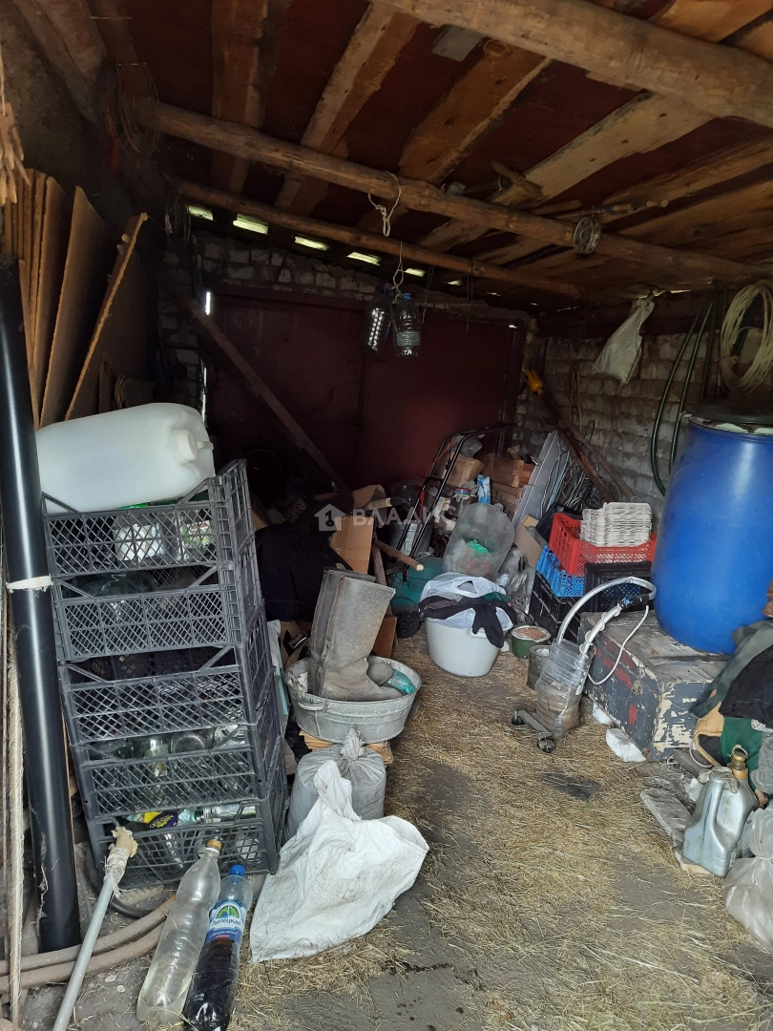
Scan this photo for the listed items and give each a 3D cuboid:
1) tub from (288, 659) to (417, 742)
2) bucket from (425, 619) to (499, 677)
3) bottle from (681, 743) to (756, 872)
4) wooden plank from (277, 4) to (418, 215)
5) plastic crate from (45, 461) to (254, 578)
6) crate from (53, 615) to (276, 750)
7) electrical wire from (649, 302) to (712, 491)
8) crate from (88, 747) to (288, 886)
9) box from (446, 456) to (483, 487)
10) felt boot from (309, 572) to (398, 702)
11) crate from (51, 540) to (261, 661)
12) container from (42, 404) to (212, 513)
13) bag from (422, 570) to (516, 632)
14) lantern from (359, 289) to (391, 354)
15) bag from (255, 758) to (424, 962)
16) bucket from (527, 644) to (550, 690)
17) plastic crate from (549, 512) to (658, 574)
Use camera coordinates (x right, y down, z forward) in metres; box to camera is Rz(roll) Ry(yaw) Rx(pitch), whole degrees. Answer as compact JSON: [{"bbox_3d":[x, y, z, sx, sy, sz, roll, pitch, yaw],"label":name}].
[{"bbox_3d":[-0.114,0.609,2.345,0.445,0.160,0.430,5,11,-1],"label":"tub"},{"bbox_3d":[0.372,0.602,3.300,0.375,0.220,0.360,5,11,0],"label":"bucket"},{"bbox_3d":[0.917,0.777,1.948,0.115,0.295,0.210,13,17,41],"label":"bottle"},{"bbox_3d":[-0.265,-1.425,2.850,0.140,0.040,2.750,9,13,-14],"label":"wooden plank"},{"bbox_3d":[-0.531,0.001,1.628,0.400,0.193,0.306,-5,11,0],"label":"plastic crate"},{"bbox_3d":[-0.498,0.358,1.696,0.400,0.194,0.306,-5,11,0],"label":"crate"},{"bbox_3d":[1.380,-0.510,3.360,0.120,0.950,0.350,-2,13,-15],"label":"electrical wire"},{"bbox_3d":[-0.462,0.716,1.758,0.400,0.195,0.310,-5,13,0],"label":"crate"},{"bbox_3d":[0.452,-0.263,4.150,0.160,0.190,0.140,19,13,17],"label":"box"},{"bbox_3d":[-0.097,0.455,2.460,0.340,0.460,0.240,1,13,0],"label":"felt boot"},{"bbox_3d":[-0.515,0.179,1.662,0.400,0.184,0.306,-5,11,0],"label":"crate"},{"bbox_3d":[-0.615,-0.141,1.737,0.390,0.210,0.280,-11,12,0],"label":"container"},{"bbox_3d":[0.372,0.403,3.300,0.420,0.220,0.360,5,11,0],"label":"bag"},{"bbox_3d":[-0.056,-1.023,3.800,0.150,0.340,0.150,15,12,-1],"label":"lantern"},{"bbox_3d":[-0.100,0.830,1.770,0.430,0.270,0.420,1,13,0],"label":"bag"},{"bbox_3d":[0.654,0.631,2.949,0.140,0.165,0.140,1,13,0],"label":"bucket"},{"bbox_3d":[1.135,0.143,3.830,0.400,0.200,0.580,2,13,1],"label":"plastic crate"}]

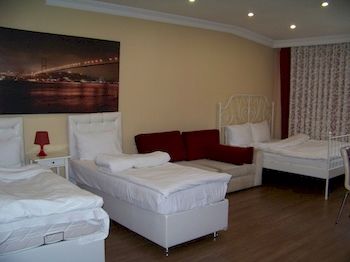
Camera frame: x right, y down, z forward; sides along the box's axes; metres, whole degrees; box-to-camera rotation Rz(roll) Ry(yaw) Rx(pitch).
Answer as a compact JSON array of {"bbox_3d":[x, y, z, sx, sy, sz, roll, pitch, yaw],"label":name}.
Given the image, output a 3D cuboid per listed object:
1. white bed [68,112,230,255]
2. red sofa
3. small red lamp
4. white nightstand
[{"bbox_3d":[-0.450,0.440,4.431,0.870,1.190,2.250,-4,7,-39],"label":"white bed"},{"bbox_3d":[0.333,0.486,5.710,1.880,0.860,1.070,-4,7,-39],"label":"red sofa"},{"bbox_3d":[-1.695,0.170,4.641,0.190,0.310,0.190,-4,7,-39],"label":"small red lamp"},{"bbox_3d":[-1.626,0.666,4.714,0.460,0.680,0.360,-4,7,-39],"label":"white nightstand"}]

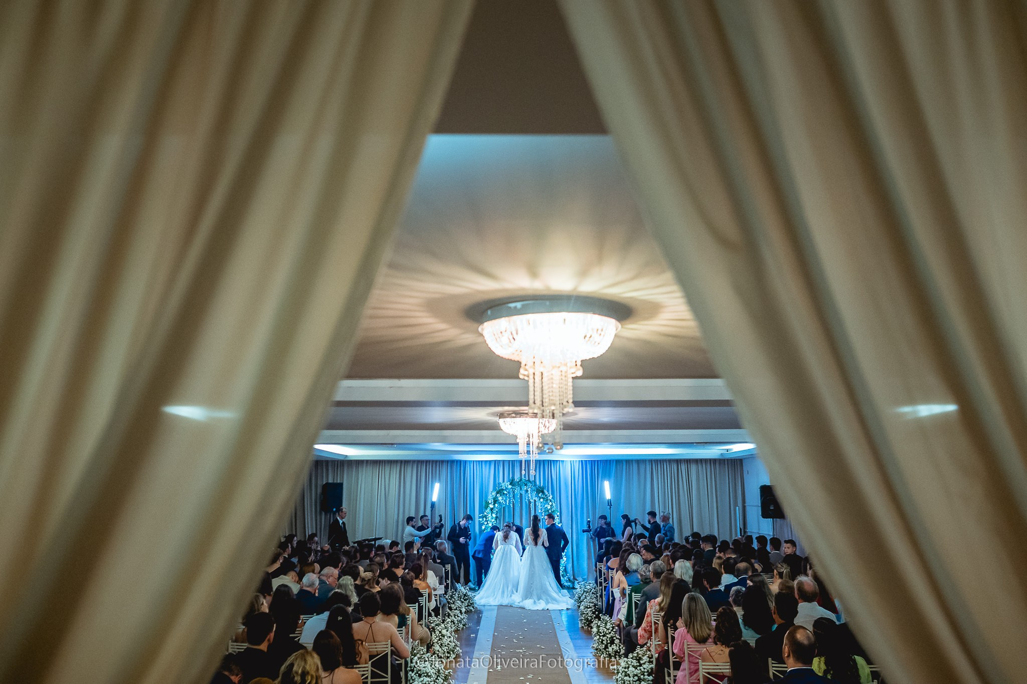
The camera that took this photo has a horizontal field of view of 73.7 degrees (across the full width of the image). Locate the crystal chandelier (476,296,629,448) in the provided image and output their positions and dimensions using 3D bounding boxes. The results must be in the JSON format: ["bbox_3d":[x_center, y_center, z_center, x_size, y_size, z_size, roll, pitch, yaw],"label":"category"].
[{"bbox_3d":[0.203,0.210,3.687,0.770,0.765,0.770,0,-12,0],"label":"crystal chandelier"}]

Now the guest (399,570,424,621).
[{"bbox_3d":[-1.338,3.649,8.885,0.480,1.300,0.750,0,-12,0],"label":"guest"}]

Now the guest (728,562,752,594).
[{"bbox_3d":[3.228,3.826,9.761,0.520,1.320,0.800,-1,-12,3],"label":"guest"}]

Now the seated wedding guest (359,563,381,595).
[{"bbox_3d":[-2.165,3.941,10.196,0.480,1.280,0.780,-1,-12,6],"label":"seated wedding guest"}]

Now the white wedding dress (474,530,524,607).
[{"bbox_3d":[-0.313,4.835,14.818,1.150,1.450,1.350,0,-12,0],"label":"white wedding dress"}]

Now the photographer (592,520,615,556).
[{"bbox_3d":[2.099,4.932,15.922,0.580,1.720,0.420,-7,-14,29],"label":"photographer"}]

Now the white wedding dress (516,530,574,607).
[{"bbox_3d":[0.656,4.756,14.533,1.250,1.400,2.200,0,-12,0],"label":"white wedding dress"}]

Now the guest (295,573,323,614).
[{"bbox_3d":[-2.529,3.556,8.496,0.540,1.320,0.750,0,-12,2],"label":"guest"}]

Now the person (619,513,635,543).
[{"bbox_3d":[2.705,5.035,16.309,0.380,1.680,0.450,0,-12,-2],"label":"person"}]

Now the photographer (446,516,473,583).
[{"bbox_3d":[-1.314,5.136,16.793,0.560,1.740,0.420,10,-15,-37],"label":"photographer"}]

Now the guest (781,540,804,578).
[{"bbox_3d":[5.329,4.505,13.048,0.460,1.360,0.720,2,-12,-10],"label":"guest"}]

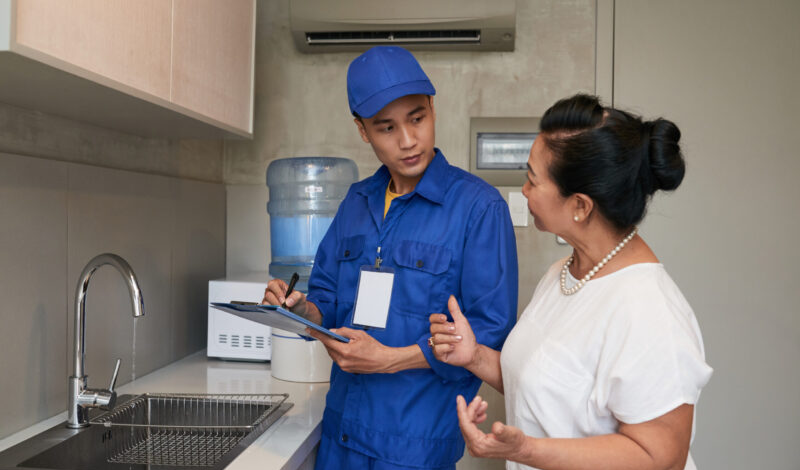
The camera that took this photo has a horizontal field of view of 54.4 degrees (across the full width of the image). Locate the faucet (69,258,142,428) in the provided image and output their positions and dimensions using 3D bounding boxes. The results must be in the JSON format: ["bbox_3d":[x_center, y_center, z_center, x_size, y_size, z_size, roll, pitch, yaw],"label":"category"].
[{"bbox_3d":[-0.625,0.227,1.653,0.231,0.378,0.058,2,1,32],"label":"faucet"}]

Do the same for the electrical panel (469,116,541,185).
[{"bbox_3d":[0.424,-0.287,2.733,0.355,0.241,0.045,1,1,7],"label":"electrical panel"}]

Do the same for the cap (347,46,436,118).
[{"bbox_3d":[-0.025,-0.314,1.570,0.178,0.142,0.260,-16,5,-7],"label":"cap"}]

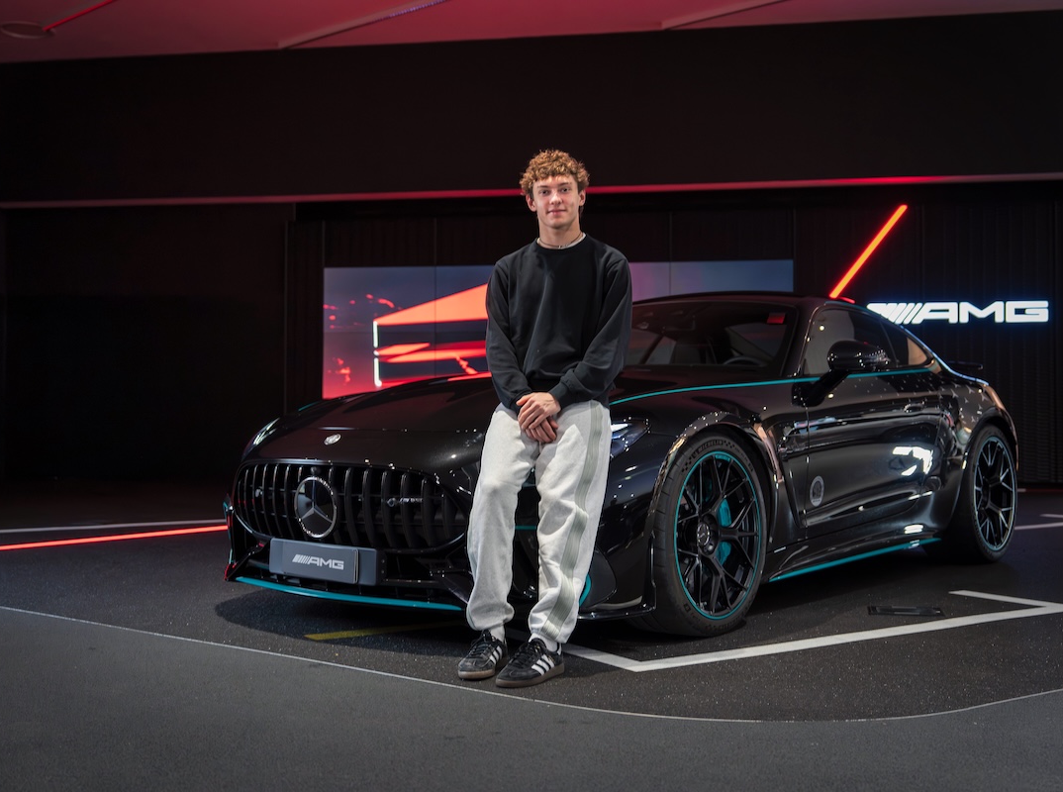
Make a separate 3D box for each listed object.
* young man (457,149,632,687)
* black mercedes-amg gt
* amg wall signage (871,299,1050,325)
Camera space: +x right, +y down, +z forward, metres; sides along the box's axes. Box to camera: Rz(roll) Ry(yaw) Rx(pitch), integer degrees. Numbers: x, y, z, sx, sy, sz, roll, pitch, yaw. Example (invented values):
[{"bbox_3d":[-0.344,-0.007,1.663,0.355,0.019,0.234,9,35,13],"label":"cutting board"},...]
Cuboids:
[{"bbox_3d":[0.049,0.022,3.880,0.480,1.595,0.500,0,-1,16],"label":"young man"},{"bbox_3d":[0.767,0.171,6.133,2.050,1.354,4.728,-1,-1,39],"label":"black mercedes-amg gt"},{"bbox_3d":[4.410,-0.865,13.300,1.810,0.225,0.070,0,-1,9],"label":"amg wall signage"}]

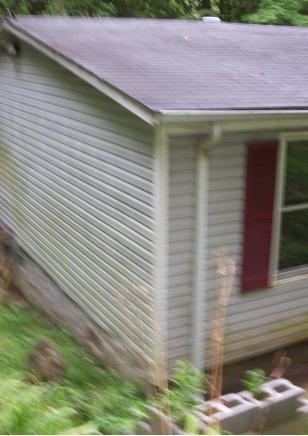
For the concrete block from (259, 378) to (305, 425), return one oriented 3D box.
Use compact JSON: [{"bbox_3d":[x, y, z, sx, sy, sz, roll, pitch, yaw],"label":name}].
[{"bbox_3d":[0.828,1.315,4.138,0.397,0.195,0.195,-8,19,-29],"label":"concrete block"}]

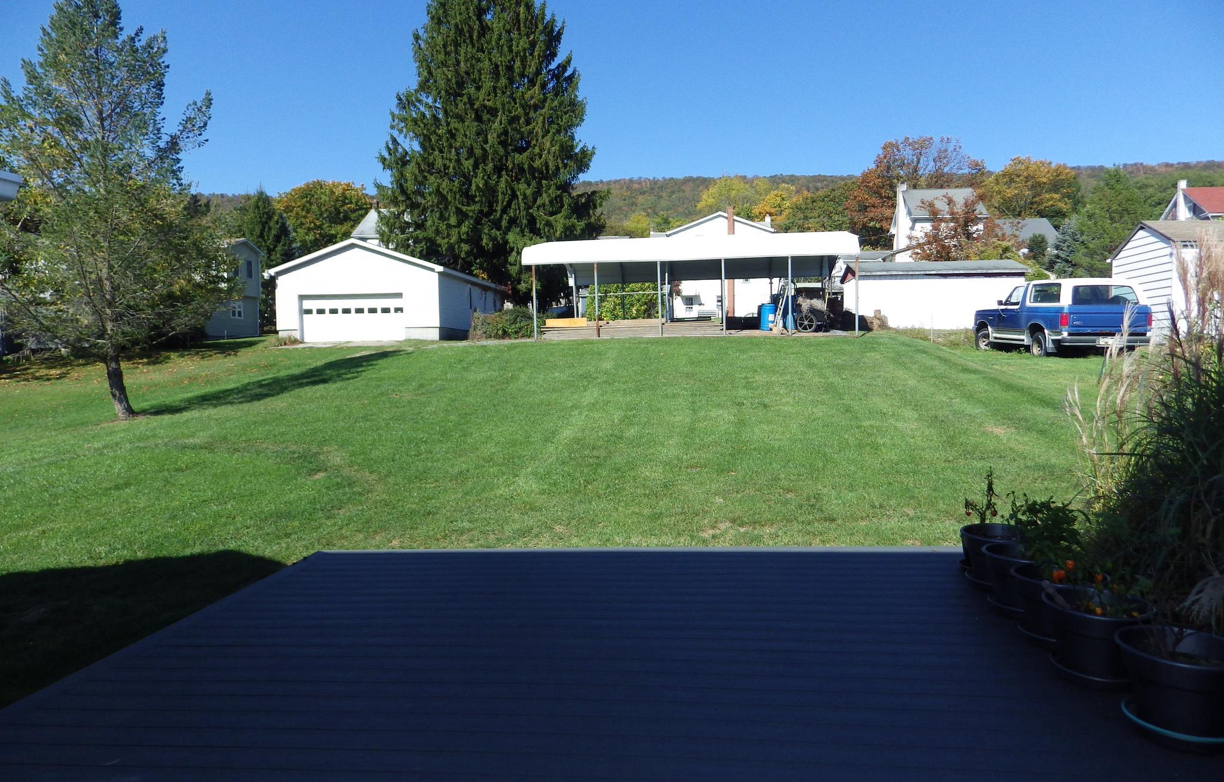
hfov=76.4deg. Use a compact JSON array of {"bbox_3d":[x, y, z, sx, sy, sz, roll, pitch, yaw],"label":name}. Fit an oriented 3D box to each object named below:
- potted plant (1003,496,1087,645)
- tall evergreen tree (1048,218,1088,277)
[{"bbox_3d":[2.067,0.839,3.657,0.430,0.670,0.430,-1,2,7],"label":"potted plant"},{"bbox_3d":[29.300,-7.960,50.000,3.200,6.500,3.200,-1,2,7],"label":"tall evergreen tree"}]

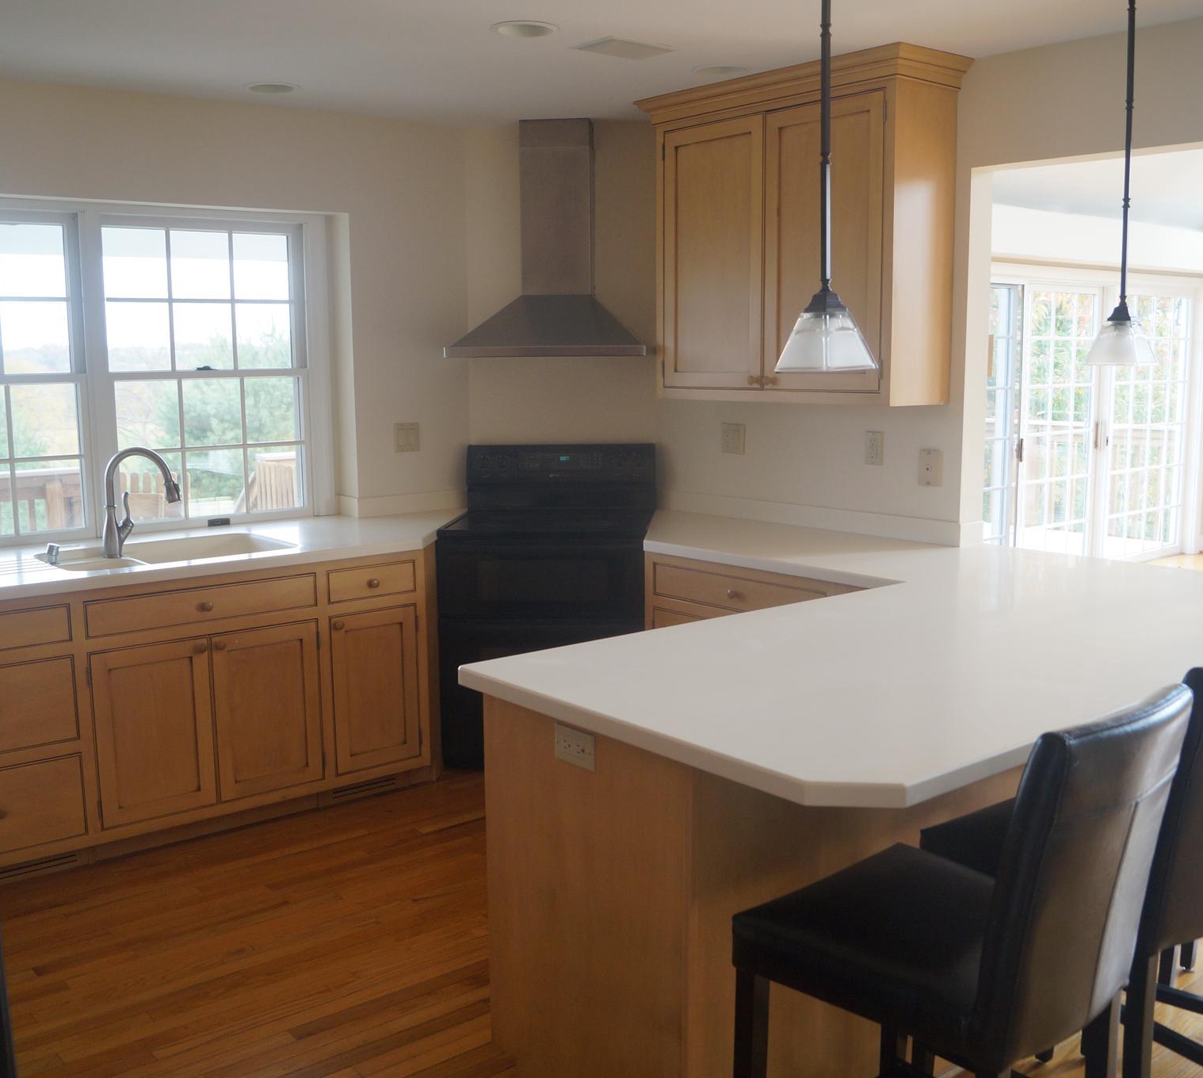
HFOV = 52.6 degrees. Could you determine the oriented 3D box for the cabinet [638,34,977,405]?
[{"bbox_3d":[0.644,-0.998,4.136,0.380,1.075,1.180,-7,10,-39],"label":"cabinet"}]

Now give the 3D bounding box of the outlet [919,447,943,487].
[{"bbox_3d":[1.083,-0.232,4.005,0.010,0.120,0.082,-7,10,-39],"label":"outlet"}]

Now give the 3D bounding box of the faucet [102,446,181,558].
[{"bbox_3d":[-1.461,-0.123,3.862,0.235,0.353,0.080,-1,8,-8],"label":"faucet"}]

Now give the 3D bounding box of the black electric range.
[{"bbox_3d":[-0.184,0.236,4.730,0.760,1.175,0.670,0,8,3],"label":"black electric range"}]

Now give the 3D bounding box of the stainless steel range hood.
[{"bbox_3d":[-0.193,-1.142,4.628,0.755,0.910,0.485,0,8,3],"label":"stainless steel range hood"}]

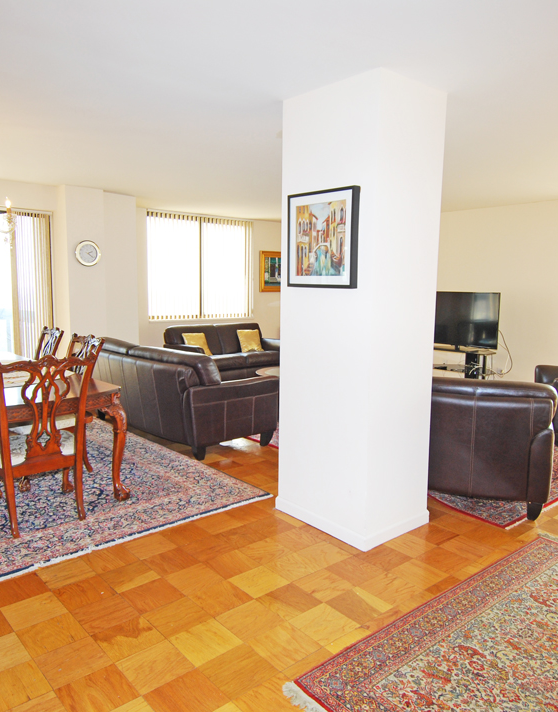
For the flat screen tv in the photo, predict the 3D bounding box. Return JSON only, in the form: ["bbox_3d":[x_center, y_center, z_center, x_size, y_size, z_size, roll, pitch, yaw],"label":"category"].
[{"bbox_3d":[2.369,-0.494,7.166,0.080,0.710,1.210,-5,8,-41],"label":"flat screen tv"}]

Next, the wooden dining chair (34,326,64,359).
[{"bbox_3d":[-2.368,0.266,4.964,0.610,1.010,0.540,-5,8,-41],"label":"wooden dining chair"}]

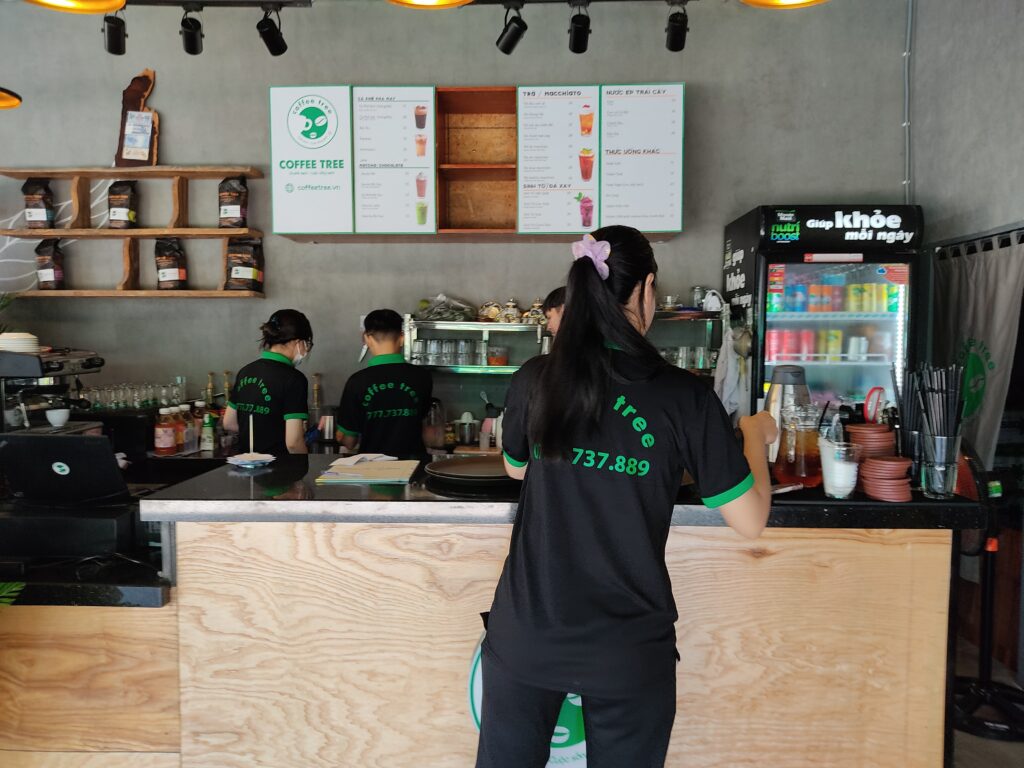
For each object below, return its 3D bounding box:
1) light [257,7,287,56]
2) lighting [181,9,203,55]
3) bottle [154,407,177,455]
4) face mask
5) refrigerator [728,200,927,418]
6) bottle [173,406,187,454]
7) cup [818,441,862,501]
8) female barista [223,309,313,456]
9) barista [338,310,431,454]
[{"bbox_3d":[-0.922,-1.352,2.950,0.100,0.165,0.120,0,3,10],"label":"light"},{"bbox_3d":[-1.229,-1.352,2.950,0.083,0.160,0.120,0,3,-8],"label":"lighting"},{"bbox_3d":[-1.451,0.199,3.220,0.090,0.200,0.090,-1,3,-15],"label":"bottle"},{"bbox_3d":[-0.857,-0.123,3.100,0.130,0.110,0.085,3,-18,45],"label":"face mask"},{"bbox_3d":[1.330,0.255,3.420,0.665,1.980,0.560,0,3,0],"label":"refrigerator"},{"bbox_3d":[-1.437,0.195,3.300,0.085,0.200,0.085,-1,3,-15],"label":"bottle"},{"bbox_3d":[0.718,0.186,1.680,0.096,0.118,0.096,0,3,0],"label":"cup"},{"bbox_3d":[-0.971,0.478,3.125,0.410,1.562,0.320,1,3,25],"label":"female barista"},{"bbox_3d":[-0.520,0.472,3.215,0.450,1.566,0.340,0,3,-10],"label":"barista"}]

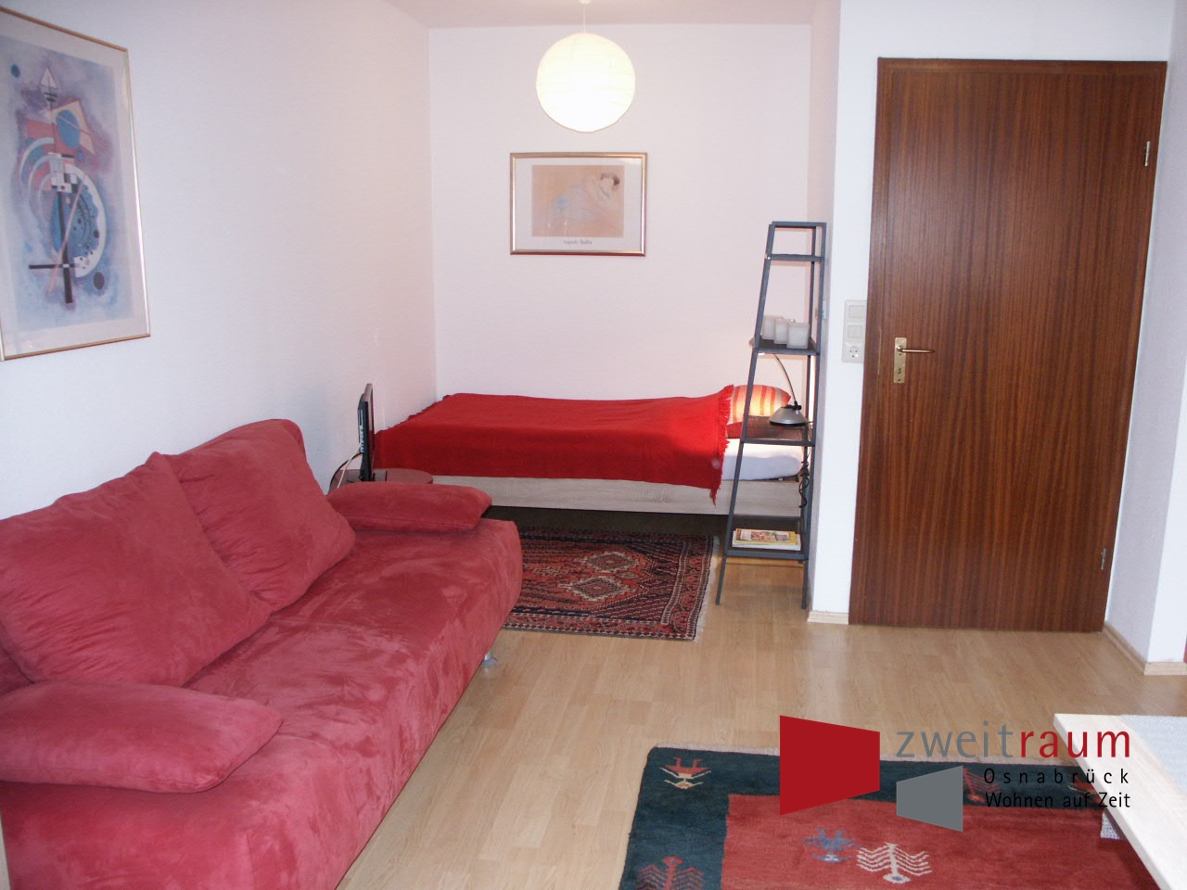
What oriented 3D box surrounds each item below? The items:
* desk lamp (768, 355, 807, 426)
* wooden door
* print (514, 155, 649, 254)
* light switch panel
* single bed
[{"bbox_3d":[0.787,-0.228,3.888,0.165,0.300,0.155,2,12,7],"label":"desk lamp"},{"bbox_3d":[1.430,-0.301,3.365,0.930,2.030,0.060,2,12,7],"label":"wooden door"},{"bbox_3d":[-0.080,-1.266,5.049,0.725,0.540,0.025,2,12,7],"label":"print"},{"bbox_3d":[0.923,-0.398,3.397,0.082,0.225,0.015,2,12,7],"label":"light switch panel"},{"bbox_3d":[0.027,0.090,4.859,1.990,0.590,0.960,2,12,7],"label":"single bed"}]

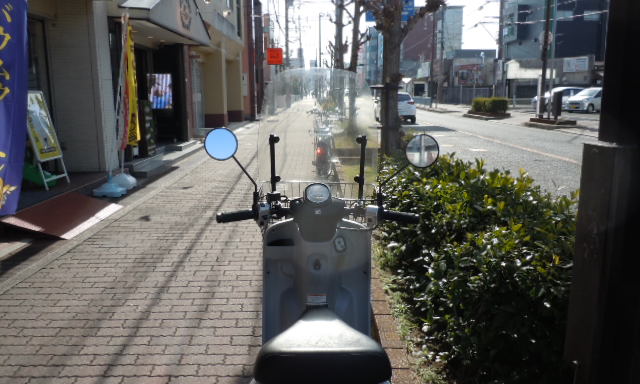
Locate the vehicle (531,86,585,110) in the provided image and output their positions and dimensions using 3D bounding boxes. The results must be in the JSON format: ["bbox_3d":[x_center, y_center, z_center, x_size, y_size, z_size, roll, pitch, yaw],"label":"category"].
[{"bbox_3d":[16.813,-6.340,35.544,4.350,1.580,1.720,0,11,-2],"label":"vehicle"}]

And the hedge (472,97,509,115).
[{"bbox_3d":[10.300,-5.308,31.564,1.000,0.950,3.500,0,11,-1],"label":"hedge"}]

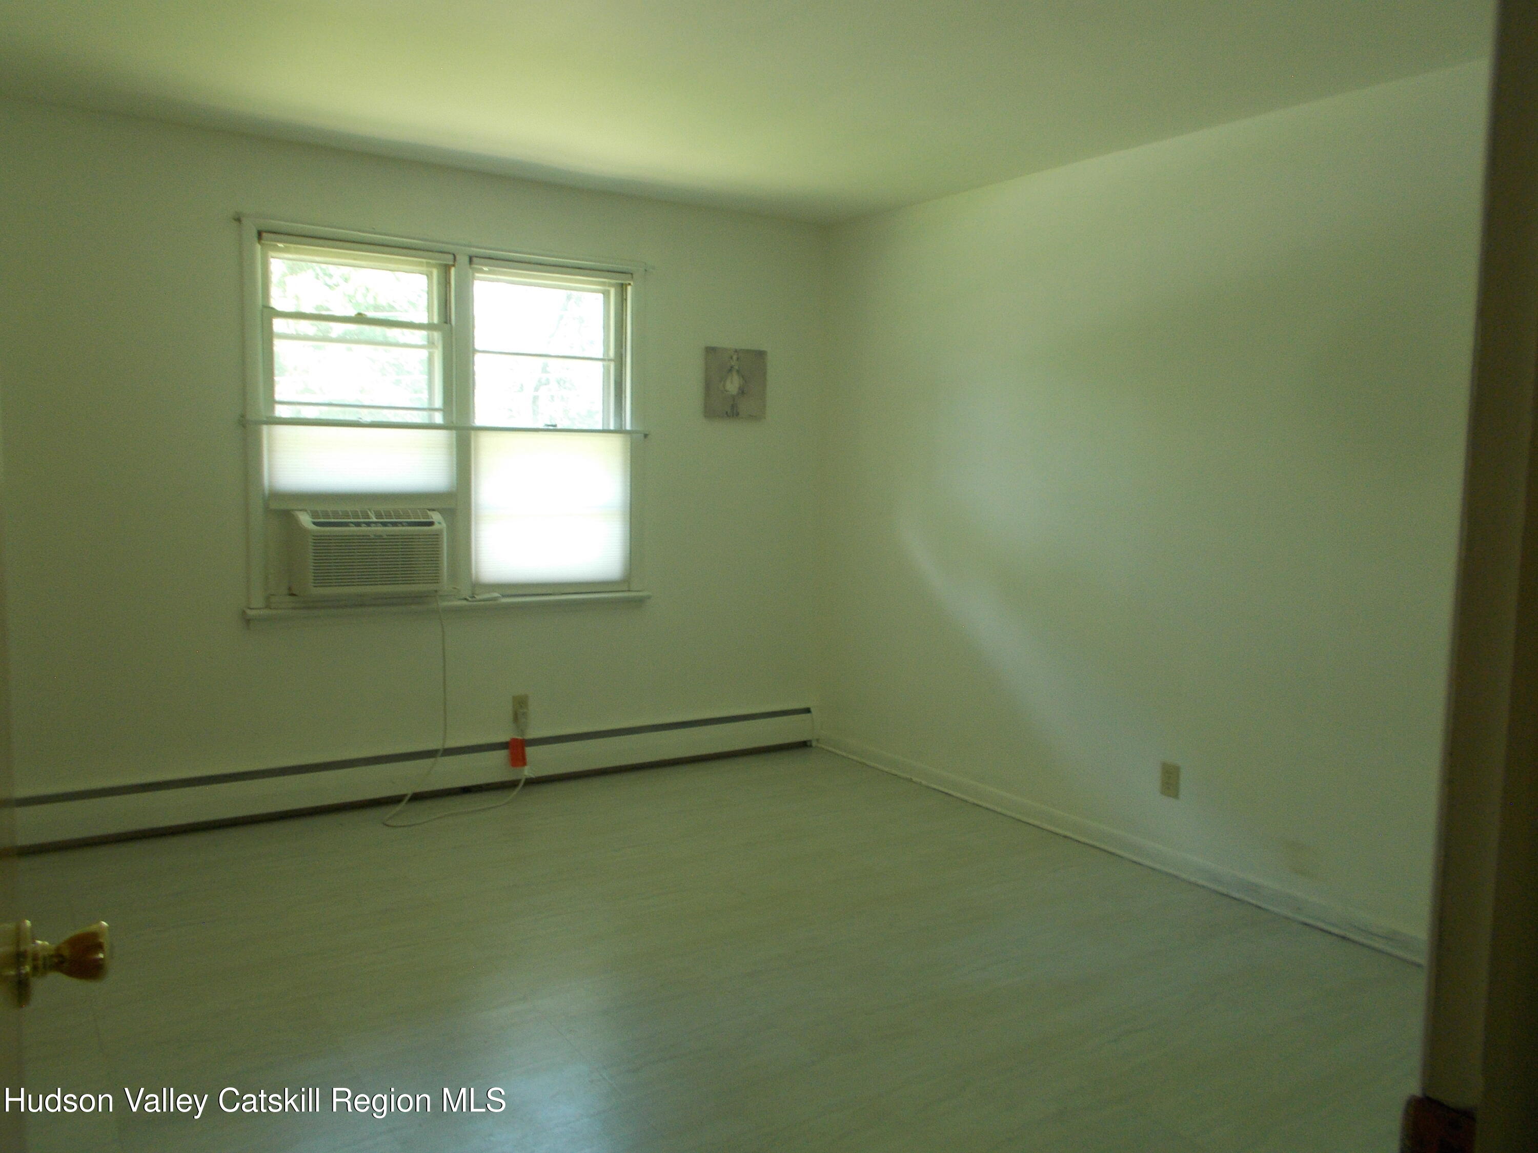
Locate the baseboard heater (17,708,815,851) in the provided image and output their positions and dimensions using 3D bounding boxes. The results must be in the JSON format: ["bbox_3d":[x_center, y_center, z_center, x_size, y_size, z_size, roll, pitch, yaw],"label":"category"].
[{"bbox_3d":[-1.152,0.770,4.644,3.255,0.177,0.065,-3,7,-33],"label":"baseboard heater"}]

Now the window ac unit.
[{"bbox_3d":[-1.495,-0.106,4.303,0.480,0.303,0.390,-3,7,-33],"label":"window ac unit"}]

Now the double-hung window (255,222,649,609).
[{"bbox_3d":[-1.198,-0.582,4.498,1.540,1.365,0.125,-3,7,-33],"label":"double-hung window"}]

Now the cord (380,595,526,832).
[{"bbox_3d":[-1.177,0.474,4.410,0.640,0.812,0.340,-3,7,-33],"label":"cord"}]

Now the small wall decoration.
[{"bbox_3d":[-0.145,-0.861,5.137,0.315,0.305,0.025,-3,7,-33],"label":"small wall decoration"}]

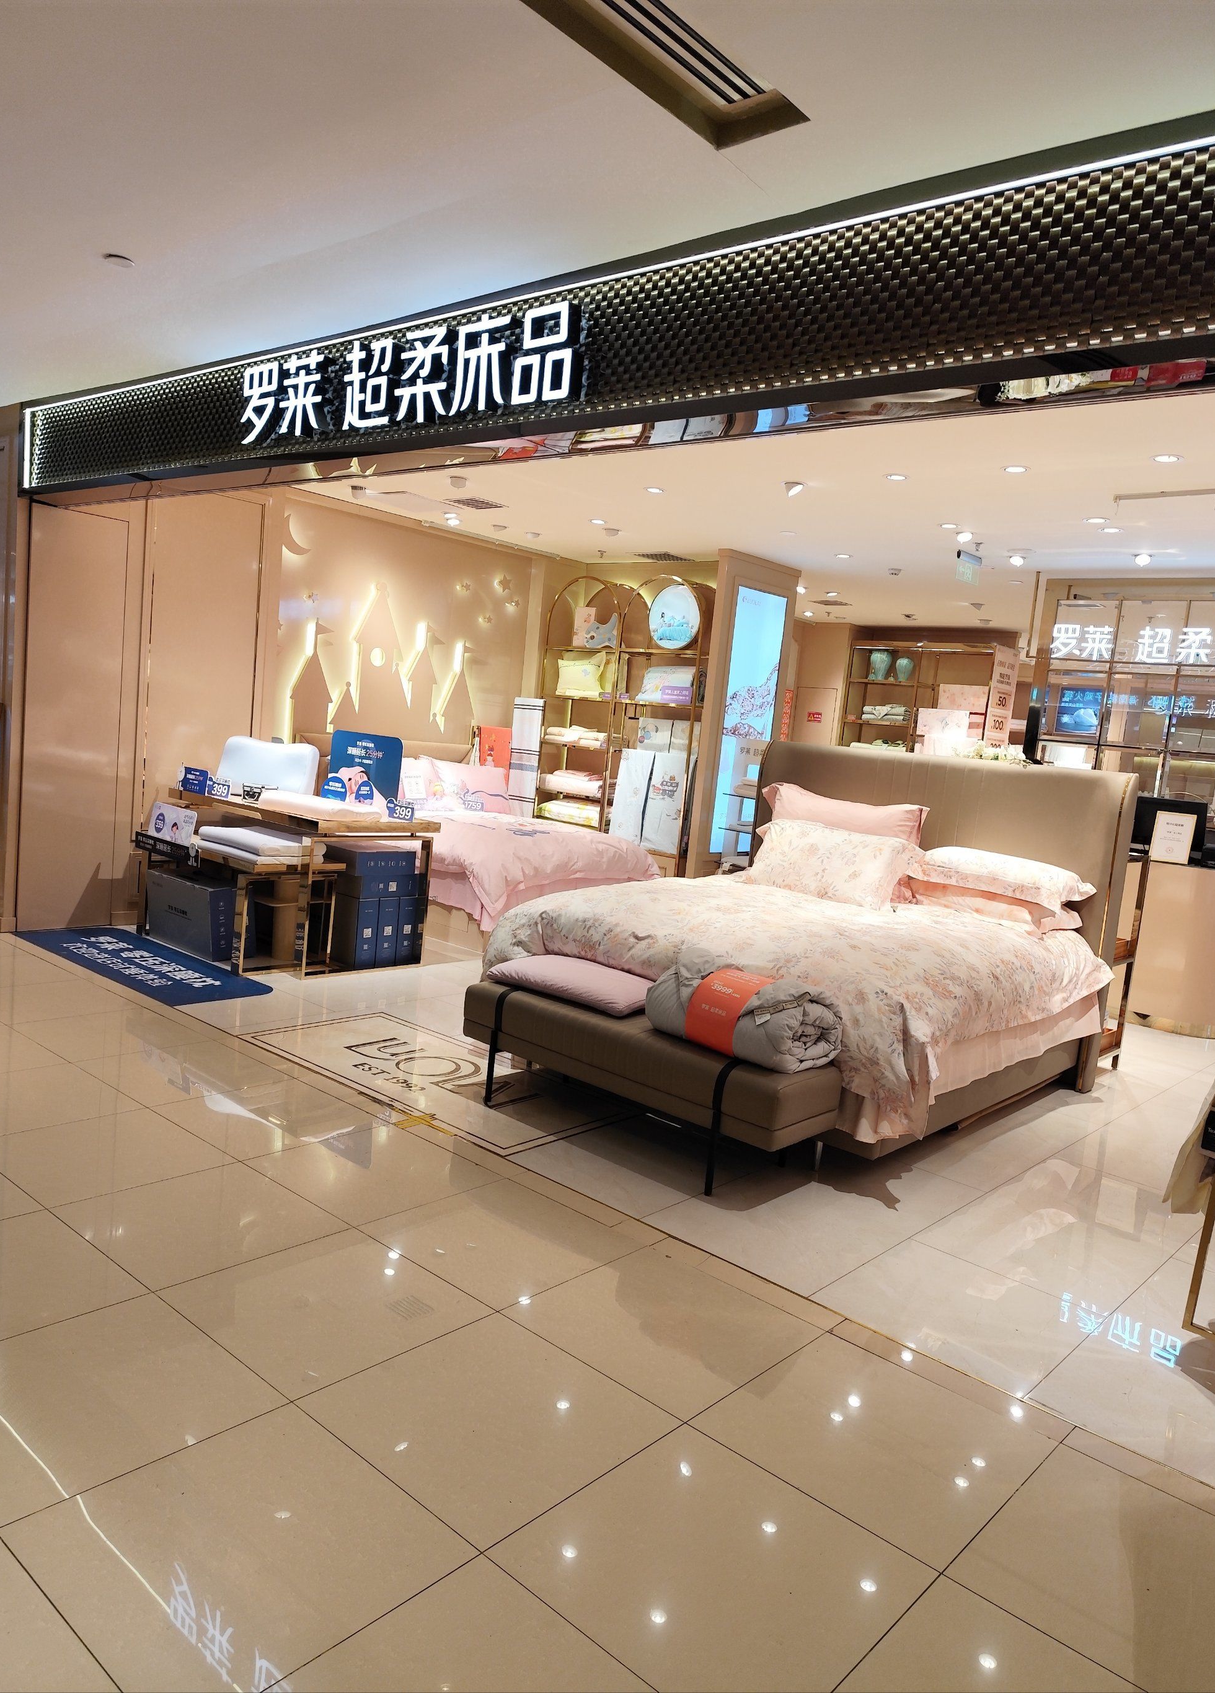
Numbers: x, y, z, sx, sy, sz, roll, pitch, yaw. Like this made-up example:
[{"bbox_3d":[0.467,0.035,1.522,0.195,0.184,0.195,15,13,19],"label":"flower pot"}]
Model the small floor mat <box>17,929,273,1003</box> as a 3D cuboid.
[{"bbox_3d":[-2.602,0.621,6.214,1.878,0.010,0.594,10,7,40],"label":"small floor mat"}]

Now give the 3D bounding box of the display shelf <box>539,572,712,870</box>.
[{"bbox_3d":[0.119,-0.812,9.314,1.632,2.766,0.390,10,7,40],"label":"display shelf"}]

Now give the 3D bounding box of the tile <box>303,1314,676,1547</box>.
[{"bbox_3d":[-0.250,1.228,2.431,0.596,0.010,0.596,10,7,40],"label":"tile"}]

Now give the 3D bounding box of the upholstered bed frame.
[{"bbox_3d":[0.862,0.298,5.084,2.034,1.530,2.610,10,7,40],"label":"upholstered bed frame"}]

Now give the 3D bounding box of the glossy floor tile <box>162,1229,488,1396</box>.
[{"bbox_3d":[-0.701,1.146,2.818,0.596,0.010,0.596,10,7,40],"label":"glossy floor tile"}]

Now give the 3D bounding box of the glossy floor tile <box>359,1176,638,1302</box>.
[{"bbox_3d":[-0.309,1.140,3.273,0.596,0.010,0.596,10,7,40],"label":"glossy floor tile"}]

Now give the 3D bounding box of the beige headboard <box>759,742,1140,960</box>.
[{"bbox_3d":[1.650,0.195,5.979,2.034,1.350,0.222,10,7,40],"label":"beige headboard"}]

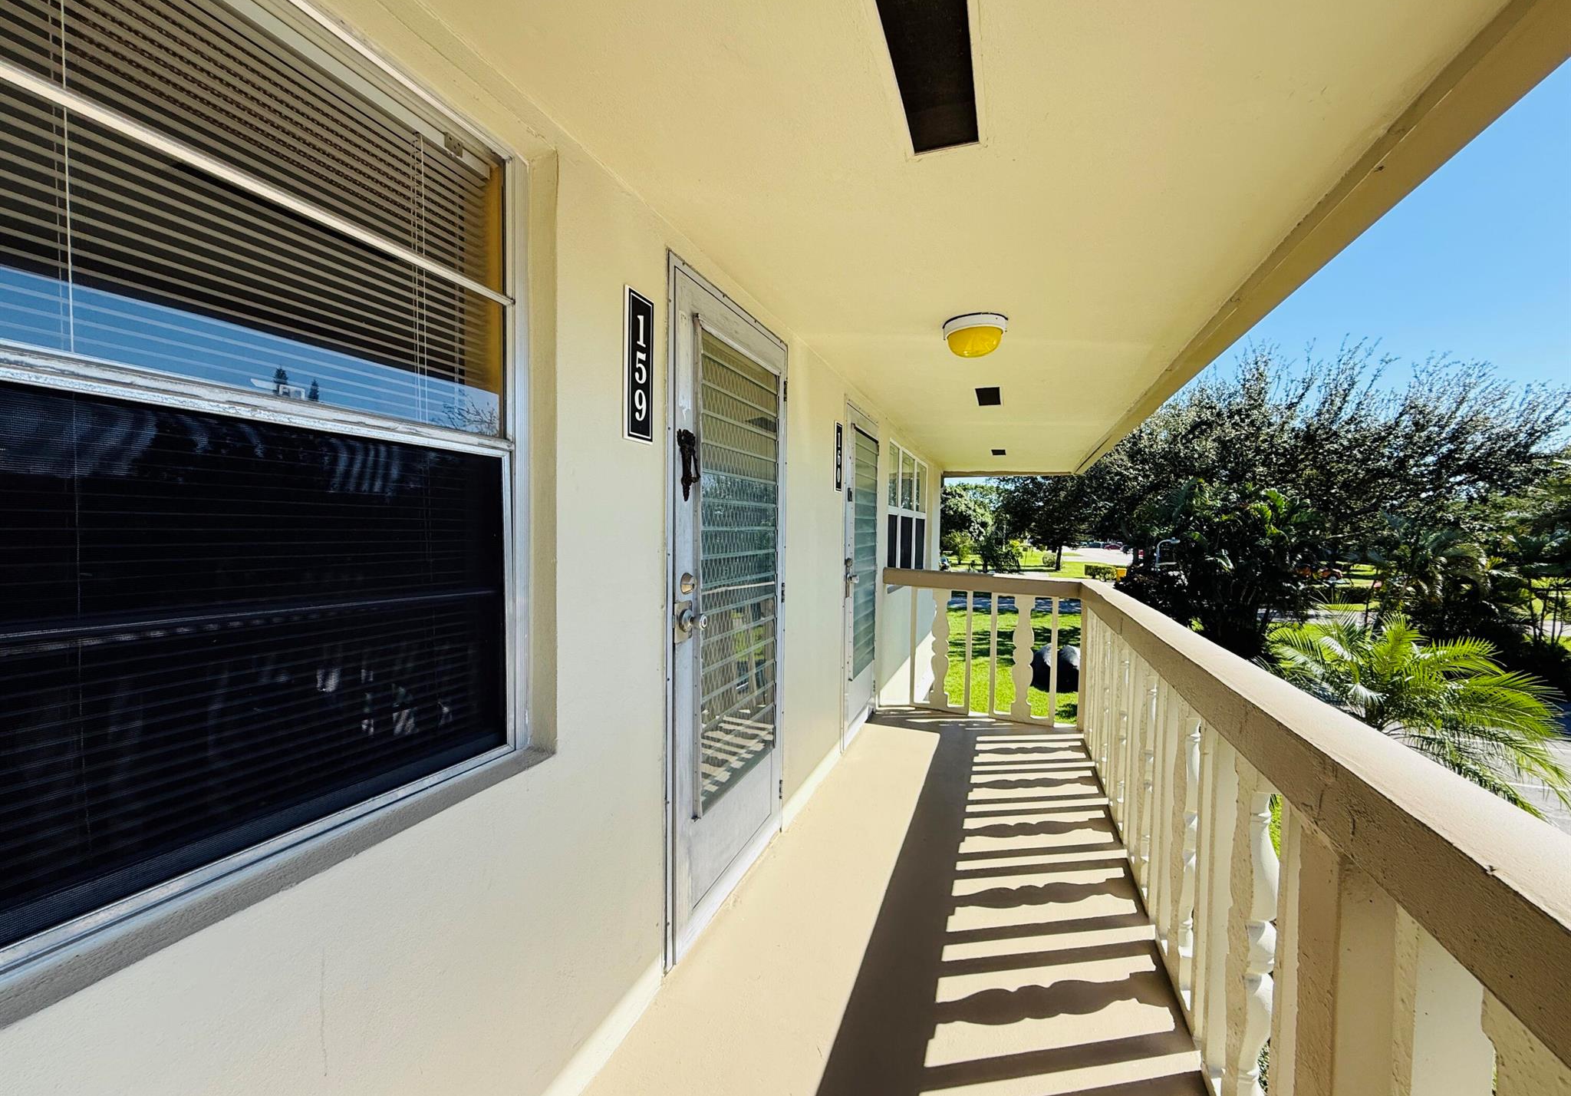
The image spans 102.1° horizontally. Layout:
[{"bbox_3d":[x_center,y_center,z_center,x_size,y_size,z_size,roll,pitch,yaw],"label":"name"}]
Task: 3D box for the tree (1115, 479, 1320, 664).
[{"bbox_3d":[16.116,0.674,23.548,5.500,6.000,5.500,1,2,20],"label":"tree"}]

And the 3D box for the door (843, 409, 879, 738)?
[{"bbox_3d":[0.485,0.151,4.068,0.070,2.040,0.940,1,2,20],"label":"door"}]

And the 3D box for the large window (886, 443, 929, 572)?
[{"bbox_3d":[1.204,-0.297,6.242,0.100,1.280,2.820,1,2,20],"label":"large window"}]

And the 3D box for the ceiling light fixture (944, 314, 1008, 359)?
[{"bbox_3d":[0.792,-0.869,2.663,0.270,0.130,0.270,1,2,20],"label":"ceiling light fixture"}]

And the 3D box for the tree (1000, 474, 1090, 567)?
[{"bbox_3d":[31.463,-3.460,74.939,11.000,12.000,11.000,1,2,20],"label":"tree"}]

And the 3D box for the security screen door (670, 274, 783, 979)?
[{"bbox_3d":[-0.179,0.190,2.256,0.070,2.050,0.950,1,2,20],"label":"security screen door"}]

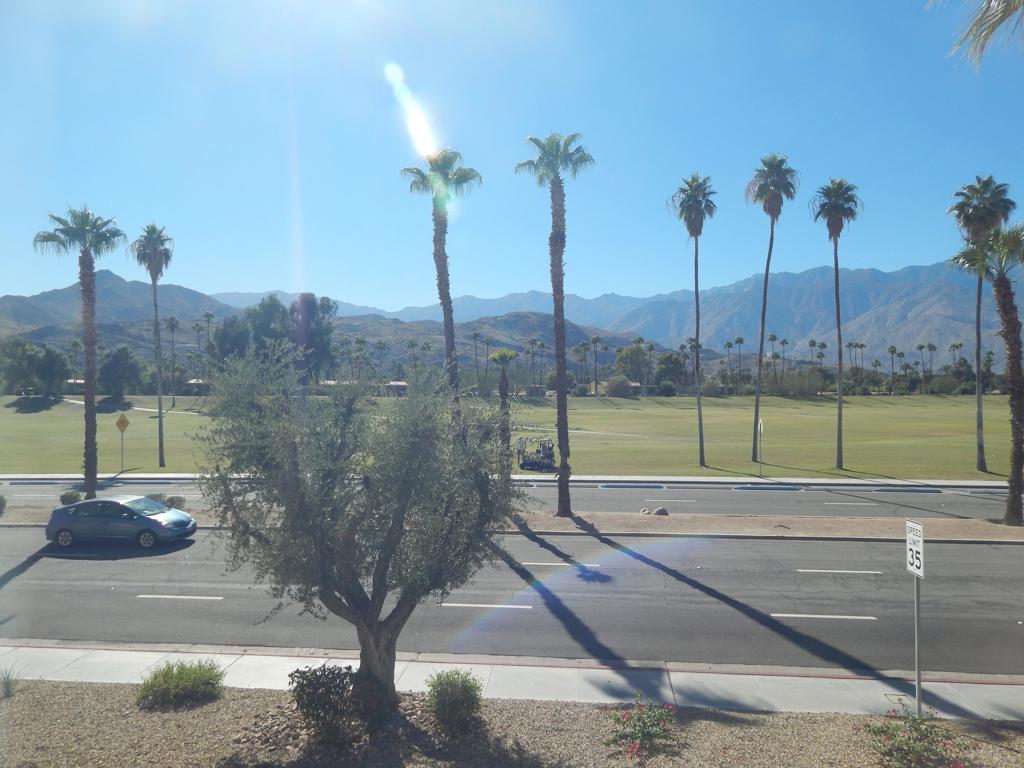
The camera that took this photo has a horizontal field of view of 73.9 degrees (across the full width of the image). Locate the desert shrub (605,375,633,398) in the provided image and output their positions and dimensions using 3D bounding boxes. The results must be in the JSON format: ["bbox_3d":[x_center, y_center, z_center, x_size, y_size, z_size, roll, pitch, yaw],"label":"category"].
[{"bbox_3d":[26.296,0.617,168.000,6.800,5.600,6.200,0,0,6],"label":"desert shrub"}]

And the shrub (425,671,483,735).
[{"bbox_3d":[-0.800,4.380,9.420,0.760,0.820,0.740,0,0,0],"label":"shrub"}]

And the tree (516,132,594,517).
[{"bbox_3d":[1.598,-2.186,25.000,2.850,14.050,2.850,0,0,6],"label":"tree"}]

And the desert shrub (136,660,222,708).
[{"bbox_3d":[-5.231,4.601,10.720,1.320,0.520,1.000,0,0,6],"label":"desert shrub"}]

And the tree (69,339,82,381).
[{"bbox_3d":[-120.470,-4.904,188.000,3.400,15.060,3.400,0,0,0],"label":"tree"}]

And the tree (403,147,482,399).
[{"bbox_3d":[-2.595,-1.997,25.400,2.950,13.600,2.900,0,0,6],"label":"tree"}]

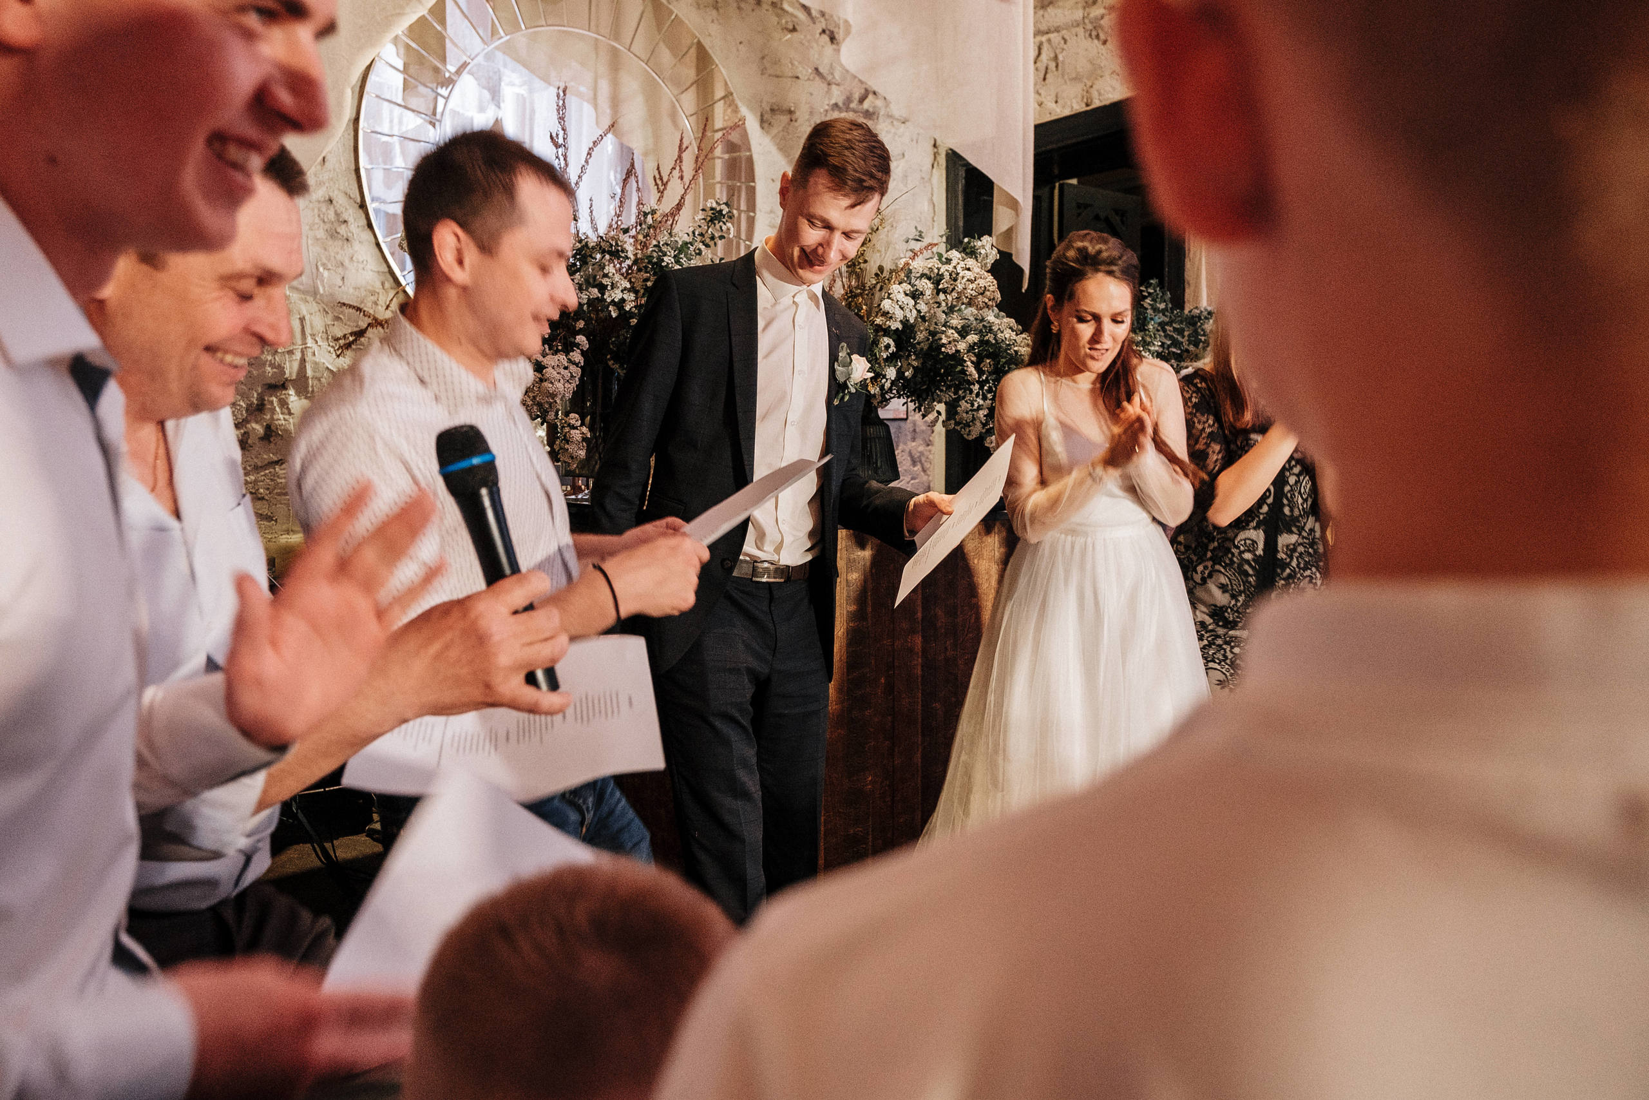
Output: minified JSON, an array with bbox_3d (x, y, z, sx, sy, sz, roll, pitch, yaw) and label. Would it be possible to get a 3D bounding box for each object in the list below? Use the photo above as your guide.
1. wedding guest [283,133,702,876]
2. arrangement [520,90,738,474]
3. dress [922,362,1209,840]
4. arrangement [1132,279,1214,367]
[{"bbox_3d":[-0.370,0.323,1.353,0.500,1.670,0.480,1,5,9],"label":"wedding guest"},{"bbox_3d":[-0.426,-0.575,2.400,0.500,0.810,0.420,-4,6,-37],"label":"arrangement"},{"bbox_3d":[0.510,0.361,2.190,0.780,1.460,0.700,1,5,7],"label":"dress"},{"bbox_3d":[0.846,-0.549,2.750,0.360,0.360,0.320,0,5,0],"label":"arrangement"}]

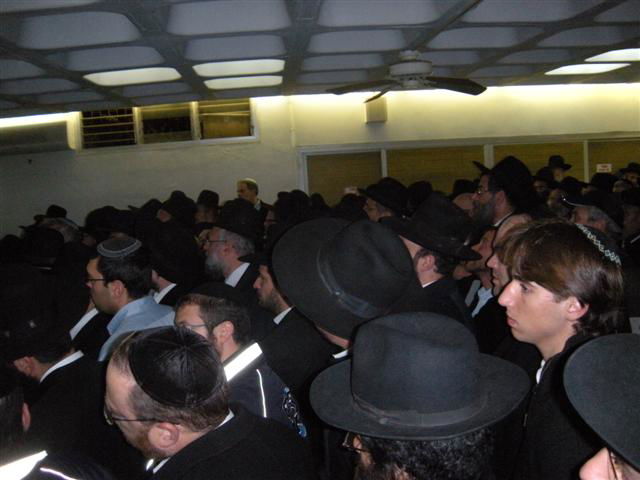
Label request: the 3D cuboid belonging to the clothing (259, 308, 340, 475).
[{"bbox_3d":[-0.075,0.580,2.120,0.320,0.750,0.480,-1,7,15],"label":"clothing"}]

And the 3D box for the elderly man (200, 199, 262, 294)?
[{"bbox_3d":[-0.325,0.690,2.830,0.360,1.720,0.500,-2,7,12],"label":"elderly man"}]

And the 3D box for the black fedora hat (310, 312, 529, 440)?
[{"bbox_3d":[0.149,0.196,1.030,0.350,0.147,0.315,2,9,38],"label":"black fedora hat"}]

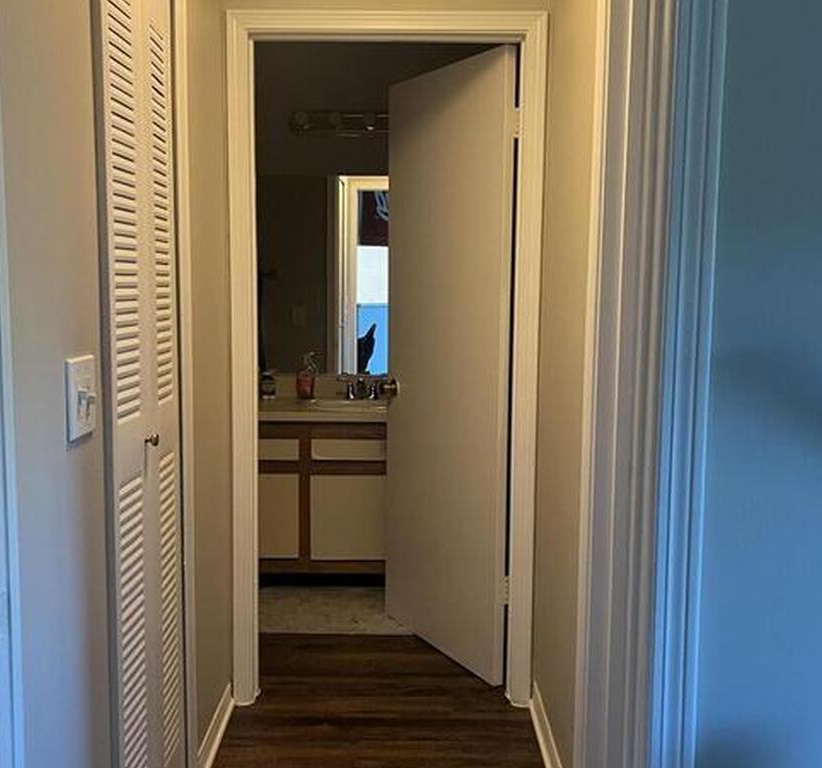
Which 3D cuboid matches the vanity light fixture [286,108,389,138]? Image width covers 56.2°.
[{"bbox_3d":[-0.228,-1.173,3.471,0.640,0.110,0.120,1,6,0],"label":"vanity light fixture"}]

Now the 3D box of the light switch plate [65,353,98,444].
[{"bbox_3d":[-0.511,0.022,1.196,0.016,0.120,0.088,1,6,0],"label":"light switch plate"}]

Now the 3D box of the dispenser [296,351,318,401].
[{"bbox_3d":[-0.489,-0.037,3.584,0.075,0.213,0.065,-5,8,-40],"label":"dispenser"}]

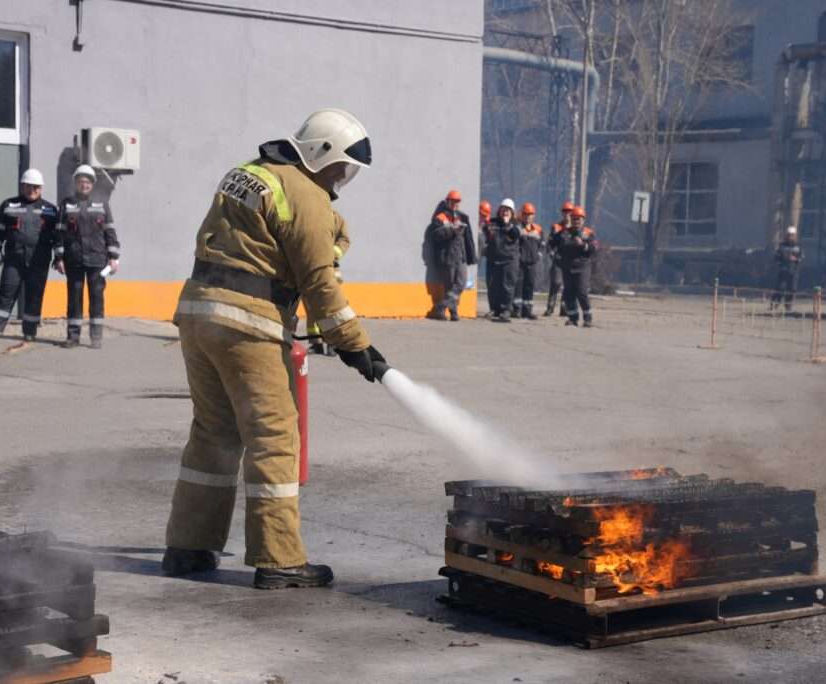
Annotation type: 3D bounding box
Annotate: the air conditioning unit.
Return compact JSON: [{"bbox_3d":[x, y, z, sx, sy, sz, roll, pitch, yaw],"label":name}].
[{"bbox_3d":[-3.582,-2.303,21.000,0.700,0.480,0.250,-2,5,-41],"label":"air conditioning unit"}]

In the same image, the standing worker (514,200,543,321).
[{"bbox_3d":[1.642,-1.161,25.300,0.540,1.690,0.380,1,4,3],"label":"standing worker"}]

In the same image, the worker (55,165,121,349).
[{"bbox_3d":[-3.247,-0.858,17.600,0.640,1.820,0.360,0,4,-12],"label":"worker"}]

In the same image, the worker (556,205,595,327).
[{"bbox_3d":[2.270,-1.062,24.500,0.540,1.670,0.400,2,4,7],"label":"worker"}]

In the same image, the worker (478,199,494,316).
[{"bbox_3d":[1.092,-1.209,25.700,0.500,1.690,0.380,1,4,3],"label":"worker"}]

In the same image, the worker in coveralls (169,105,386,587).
[{"bbox_3d":[-0.523,0.009,6.670,0.800,1.770,0.600,0,4,-23],"label":"worker in coveralls"}]

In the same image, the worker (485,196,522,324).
[{"bbox_3d":[1.257,-1.125,24.500,0.520,1.700,0.400,2,4,6],"label":"worker"}]

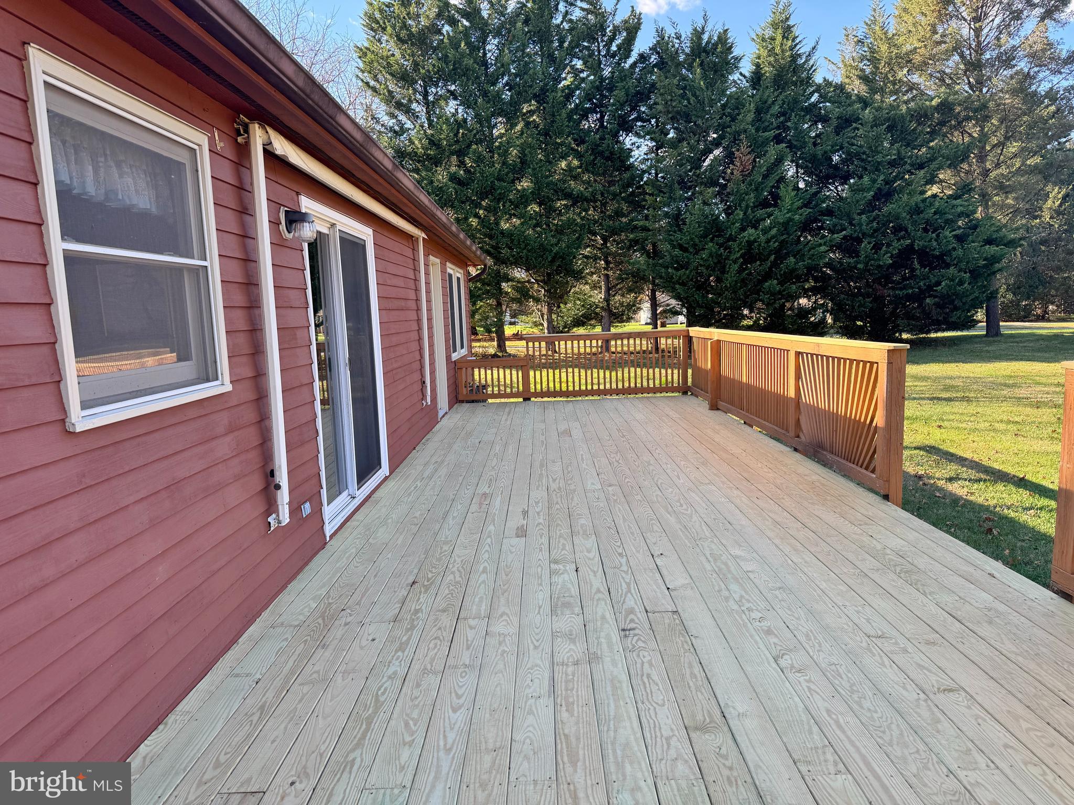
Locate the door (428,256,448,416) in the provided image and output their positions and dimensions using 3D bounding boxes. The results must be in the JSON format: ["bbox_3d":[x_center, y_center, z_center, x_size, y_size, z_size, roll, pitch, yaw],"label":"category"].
[{"bbox_3d":[-1.343,-0.851,9.949,0.120,2.110,0.950,-2,7,1],"label":"door"}]

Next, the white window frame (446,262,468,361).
[{"bbox_3d":[-1.321,-1.488,12.299,0.100,1.480,2.250,-2,7,1],"label":"white window frame"}]

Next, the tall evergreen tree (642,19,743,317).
[{"bbox_3d":[5.762,-7.926,27.705,4.100,11.880,4.100,-2,7,1],"label":"tall evergreen tree"}]

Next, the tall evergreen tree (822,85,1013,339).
[{"bbox_3d":[15.331,-7.555,30.207,7.800,10.030,7.300,-2,7,1],"label":"tall evergreen tree"}]

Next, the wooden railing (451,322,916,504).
[{"bbox_3d":[0.636,-0.177,8.387,3.800,1.050,6.800,-2,7,1],"label":"wooden railing"}]

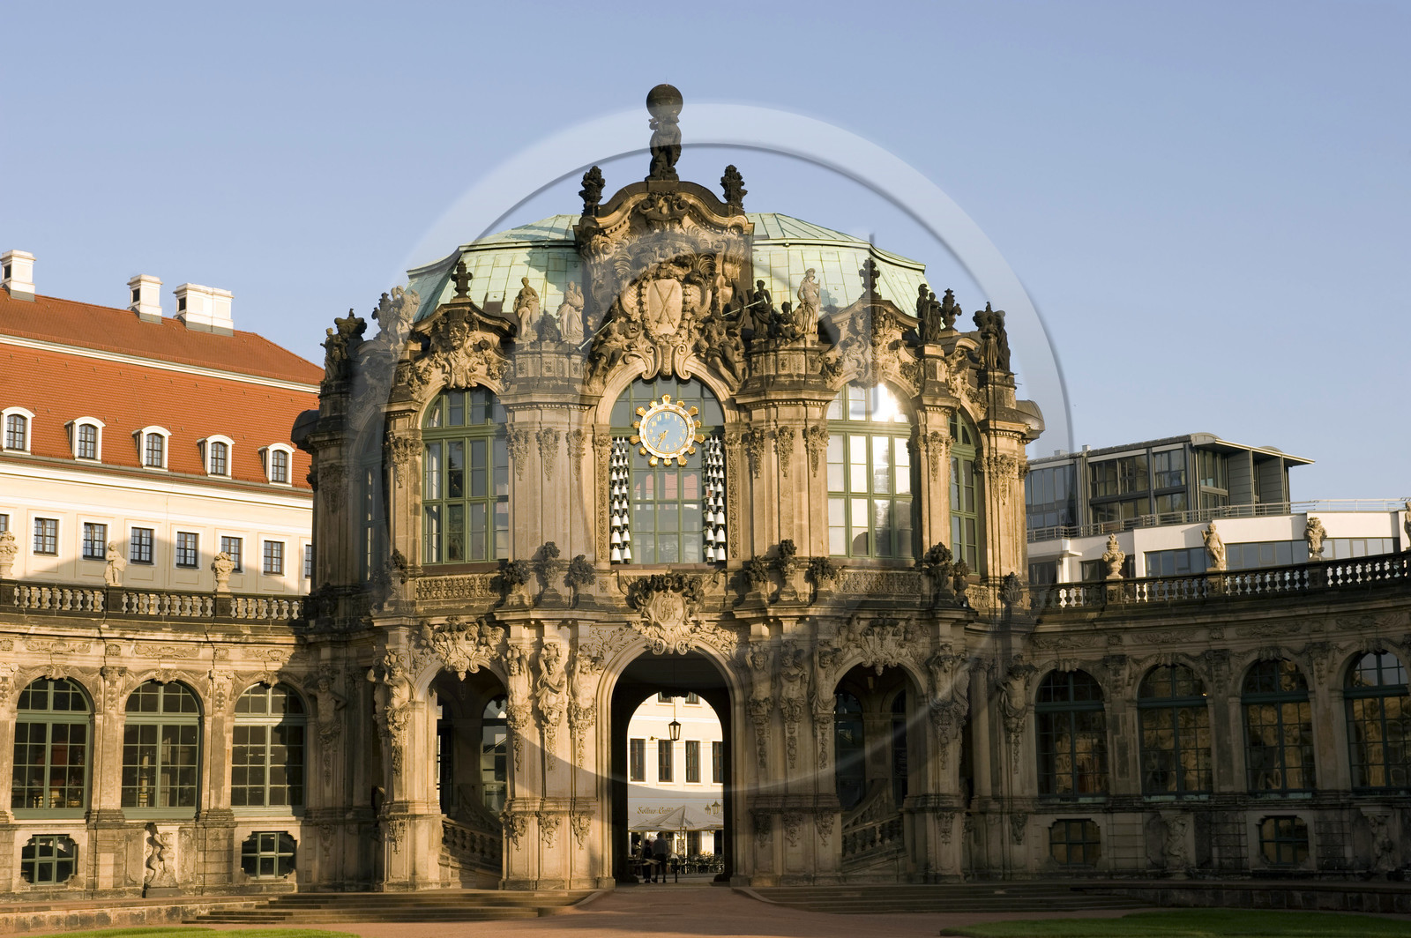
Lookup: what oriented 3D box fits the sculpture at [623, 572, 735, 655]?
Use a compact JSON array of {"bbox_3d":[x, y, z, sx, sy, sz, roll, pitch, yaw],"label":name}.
[{"bbox_3d":[-0.824,4.438,67.076,3.384,2.397,0.900,-1,-9,0],"label":"sculpture"}]

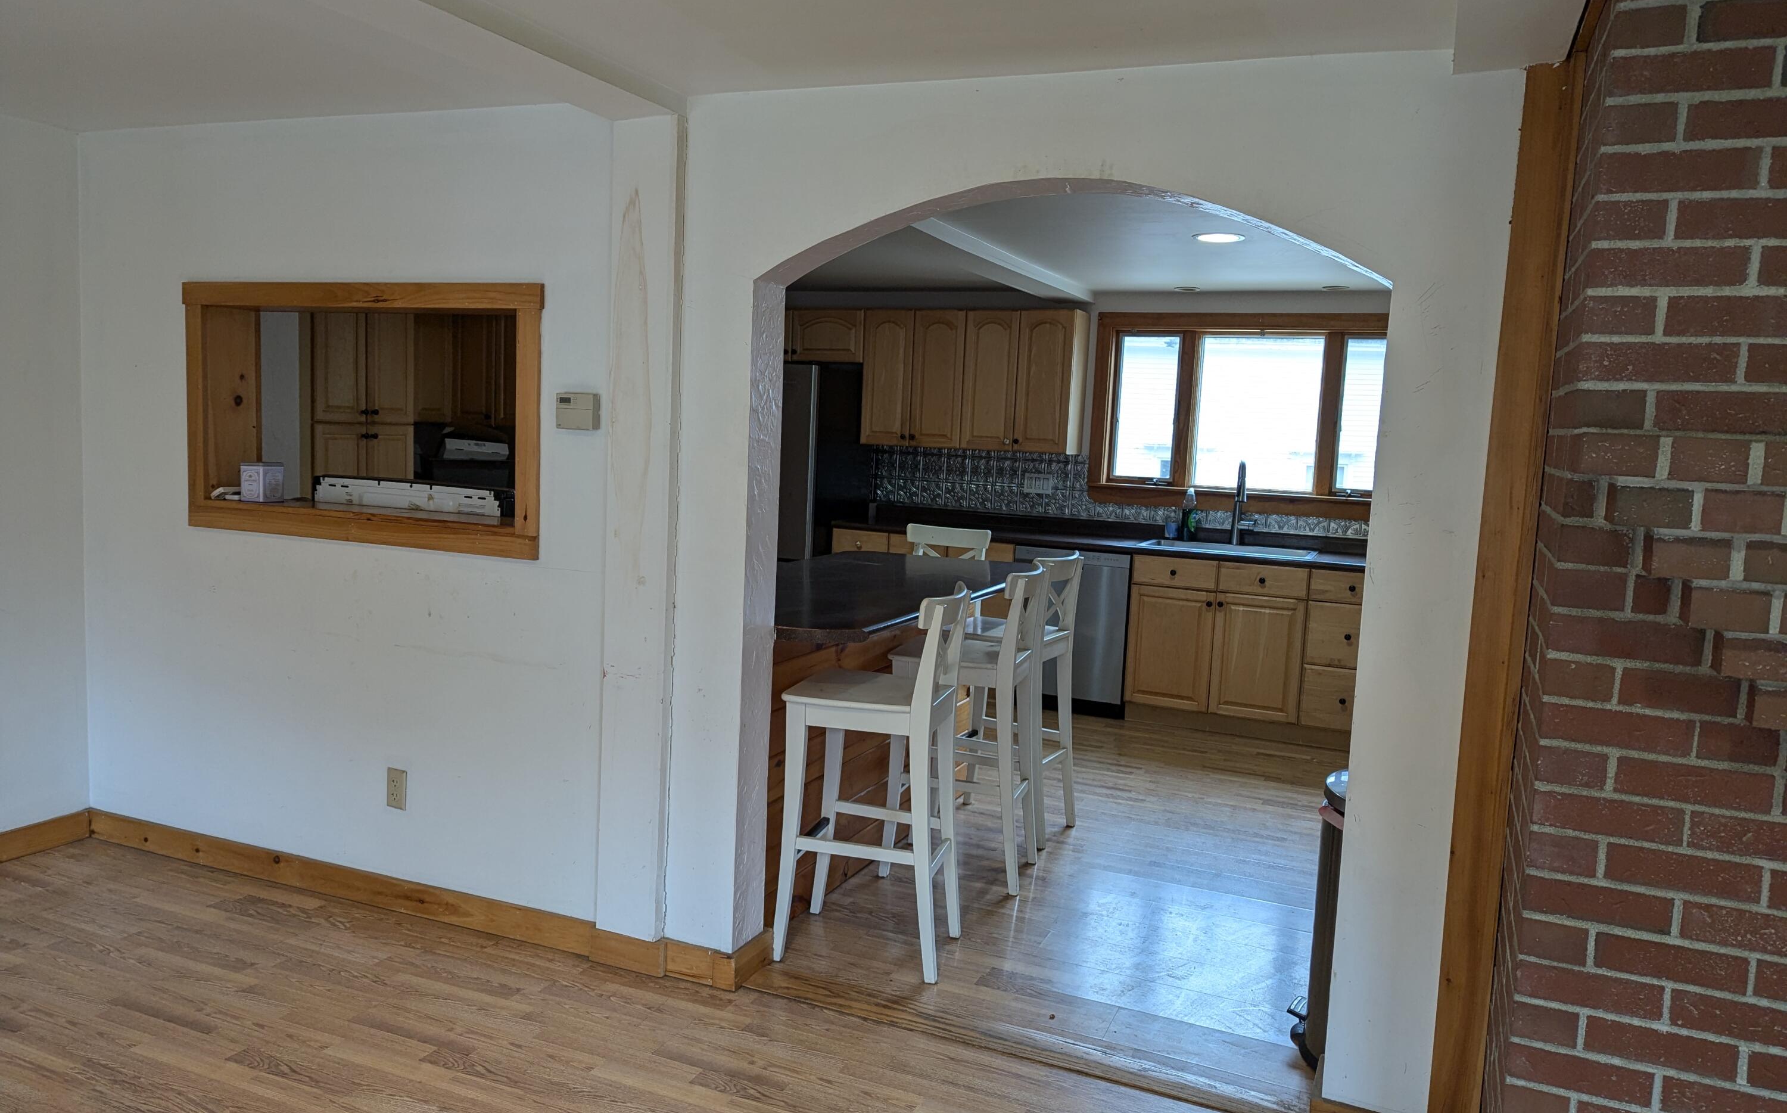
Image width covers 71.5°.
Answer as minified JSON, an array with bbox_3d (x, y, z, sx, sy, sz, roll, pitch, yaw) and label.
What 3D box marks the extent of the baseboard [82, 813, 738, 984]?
[{"bbox_3d":[-1.500,0.963,3.592,2.384,0.098,0.032,5,6,21],"label":"baseboard"}]

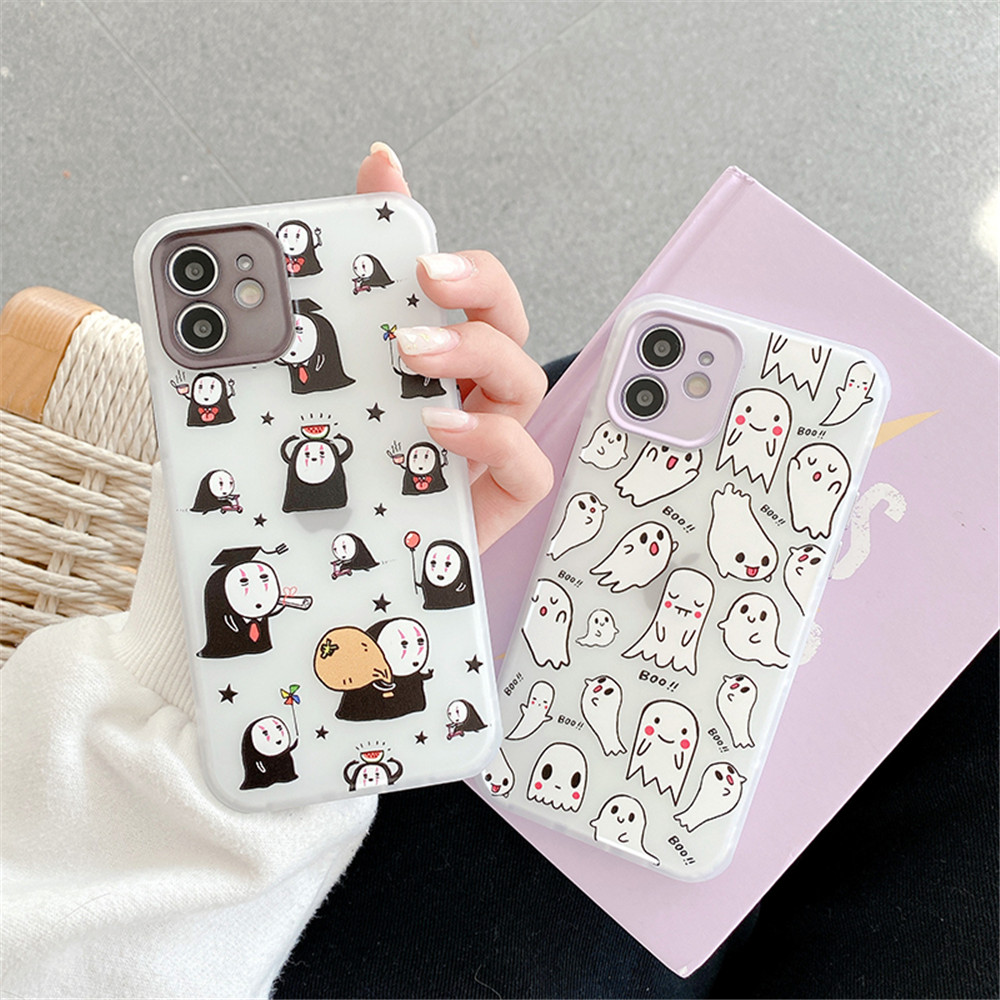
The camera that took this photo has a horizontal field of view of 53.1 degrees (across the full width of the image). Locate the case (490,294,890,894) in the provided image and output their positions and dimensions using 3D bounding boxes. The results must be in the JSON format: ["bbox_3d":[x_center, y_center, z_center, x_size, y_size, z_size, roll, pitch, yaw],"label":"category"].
[{"bbox_3d":[0.048,0.024,0.277,0.076,0.011,0.151,19,93,13],"label":"case"}]

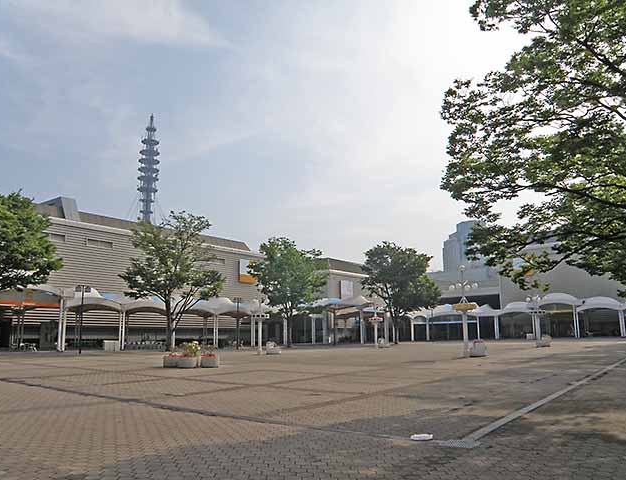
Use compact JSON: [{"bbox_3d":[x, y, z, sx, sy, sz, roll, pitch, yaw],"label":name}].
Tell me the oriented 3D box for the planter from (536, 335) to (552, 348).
[{"bbox_3d":[22.585,9.911,47.058,1.400,1.183,1.200,-1,-11,0],"label":"planter"}]

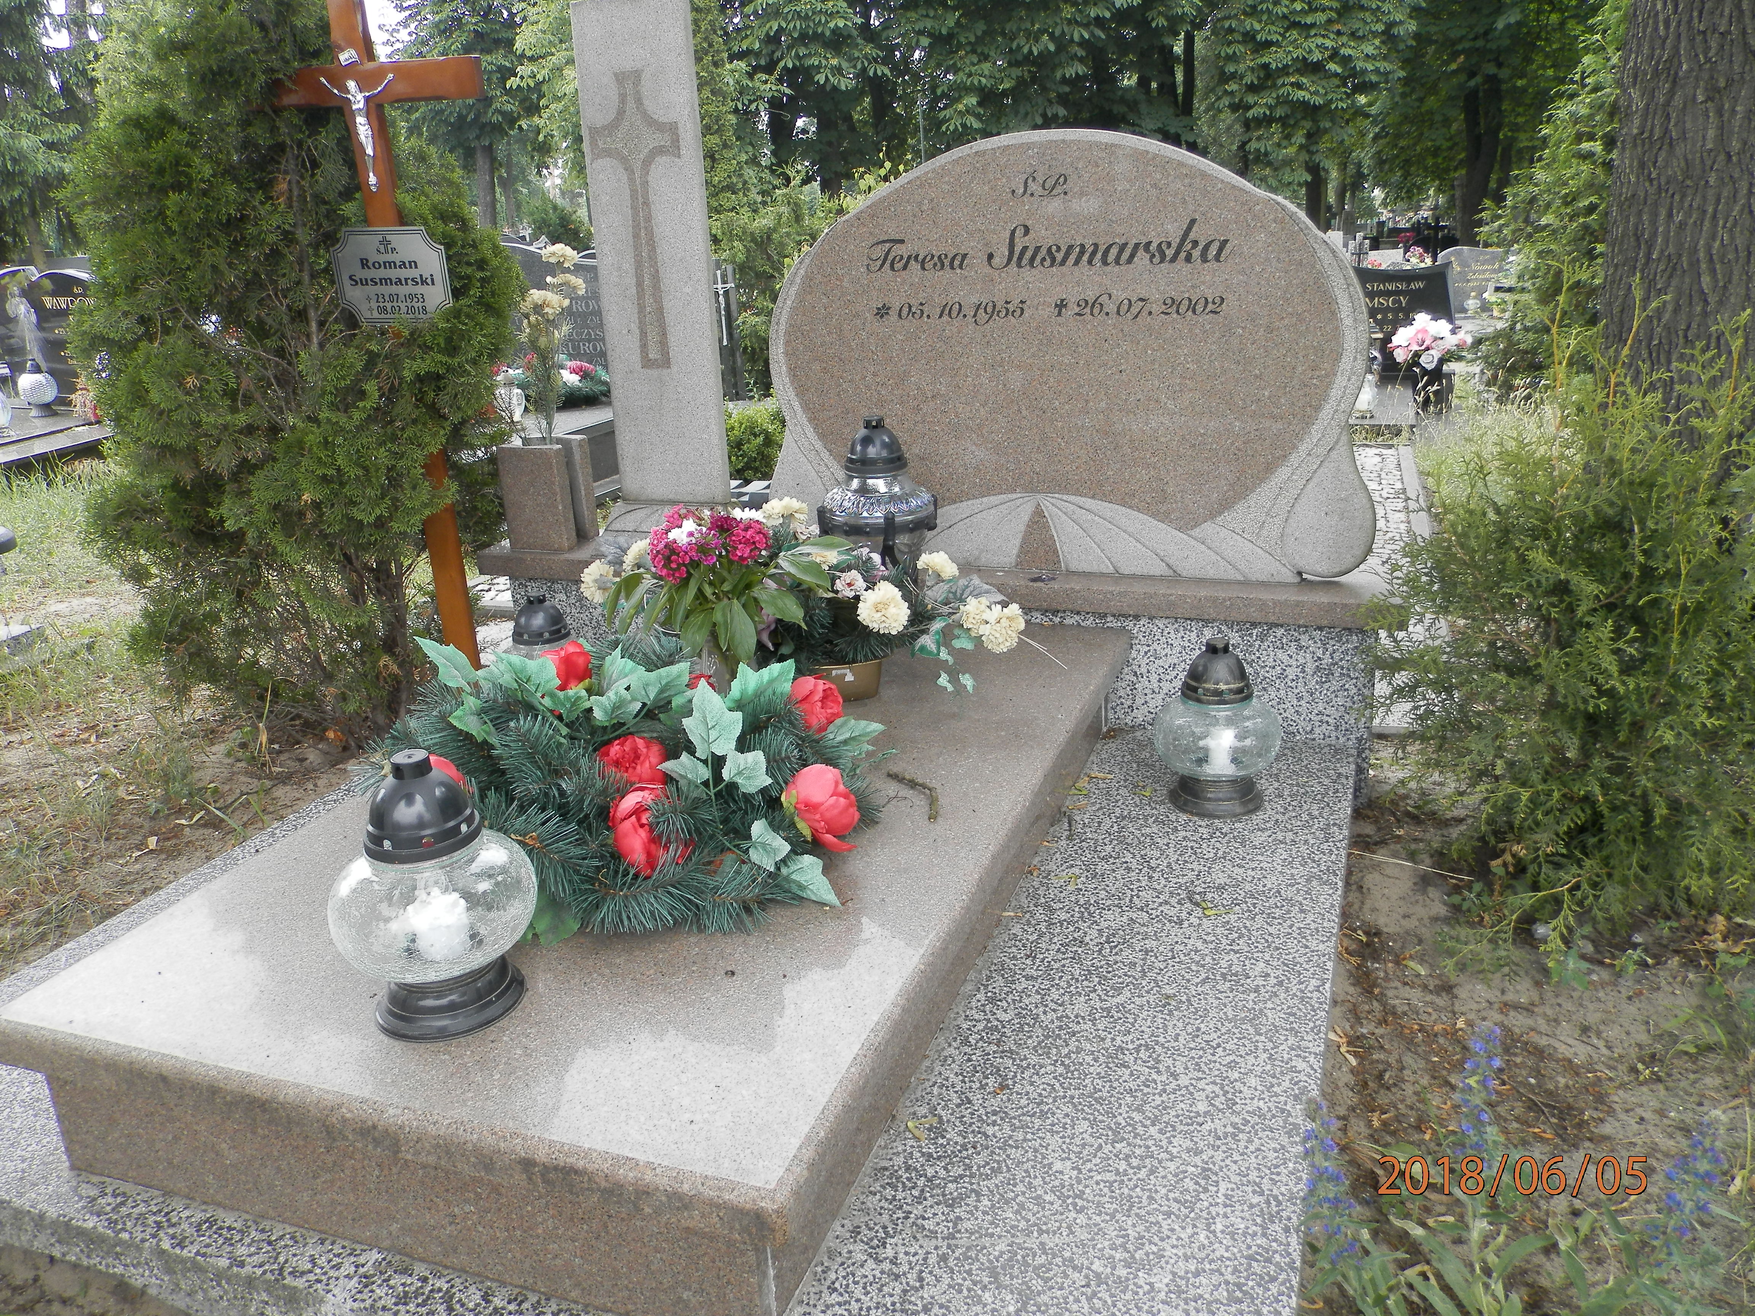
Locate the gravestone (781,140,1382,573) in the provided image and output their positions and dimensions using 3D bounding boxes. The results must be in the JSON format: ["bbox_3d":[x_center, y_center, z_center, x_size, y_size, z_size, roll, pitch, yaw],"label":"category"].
[{"bbox_3d":[0.323,-0.558,2.370,1.188,0.790,0.100,5,21,21],"label":"gravestone"}]

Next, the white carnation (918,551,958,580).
[{"bbox_3d":[0.106,-0.162,2.223,0.072,0.045,0.072,26,-15,0],"label":"white carnation"}]

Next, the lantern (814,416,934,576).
[{"bbox_3d":[-0.003,-0.238,2.360,0.223,0.413,0.223,-3,19,1],"label":"lantern"}]

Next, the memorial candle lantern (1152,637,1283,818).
[{"bbox_3d":[0.559,0.109,2.080,0.211,0.276,0.211,5,21,21],"label":"memorial candle lantern"}]

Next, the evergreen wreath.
[{"bbox_3d":[-0.341,0.149,1.752,0.703,0.166,0.627,5,22,21],"label":"evergreen wreath"}]

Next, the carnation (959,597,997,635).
[{"bbox_3d":[0.169,-0.070,2.109,0.050,0.068,0.068,-8,13,38],"label":"carnation"}]

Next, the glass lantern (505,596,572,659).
[{"bbox_3d":[-0.675,-0.001,2.575,0.215,0.280,0.215,5,21,21],"label":"glass lantern"}]

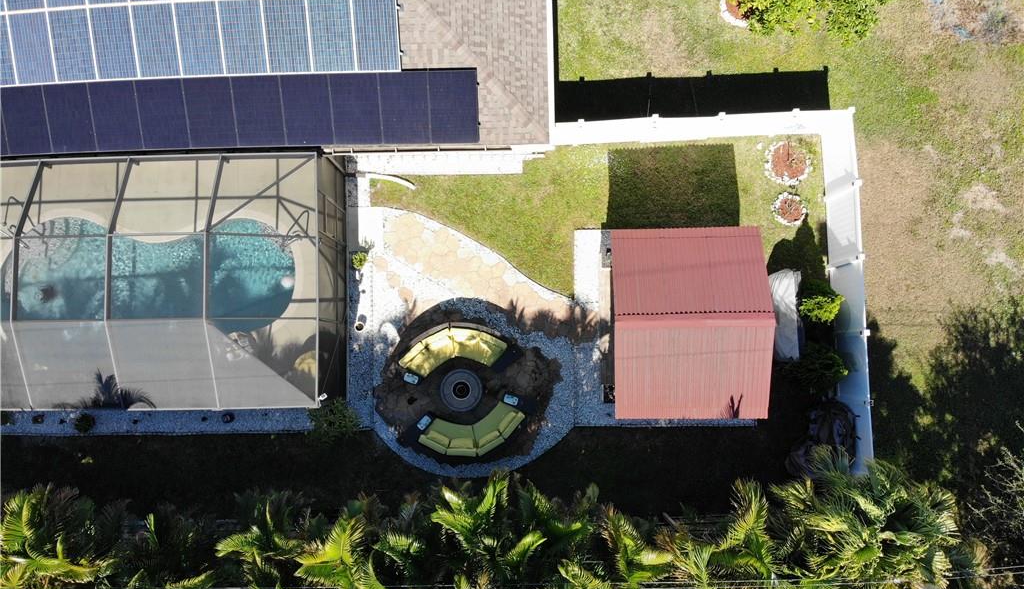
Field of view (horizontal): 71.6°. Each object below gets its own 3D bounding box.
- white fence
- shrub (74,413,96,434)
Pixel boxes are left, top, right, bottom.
[{"bbox_3d":[4.909,0.238,18.129,7.366,1.940,9.416,-1,85,3],"label":"white fence"},{"bbox_3d":[-11.724,3.546,19.507,0.530,0.500,0.500,-1,85,3],"label":"shrub"}]

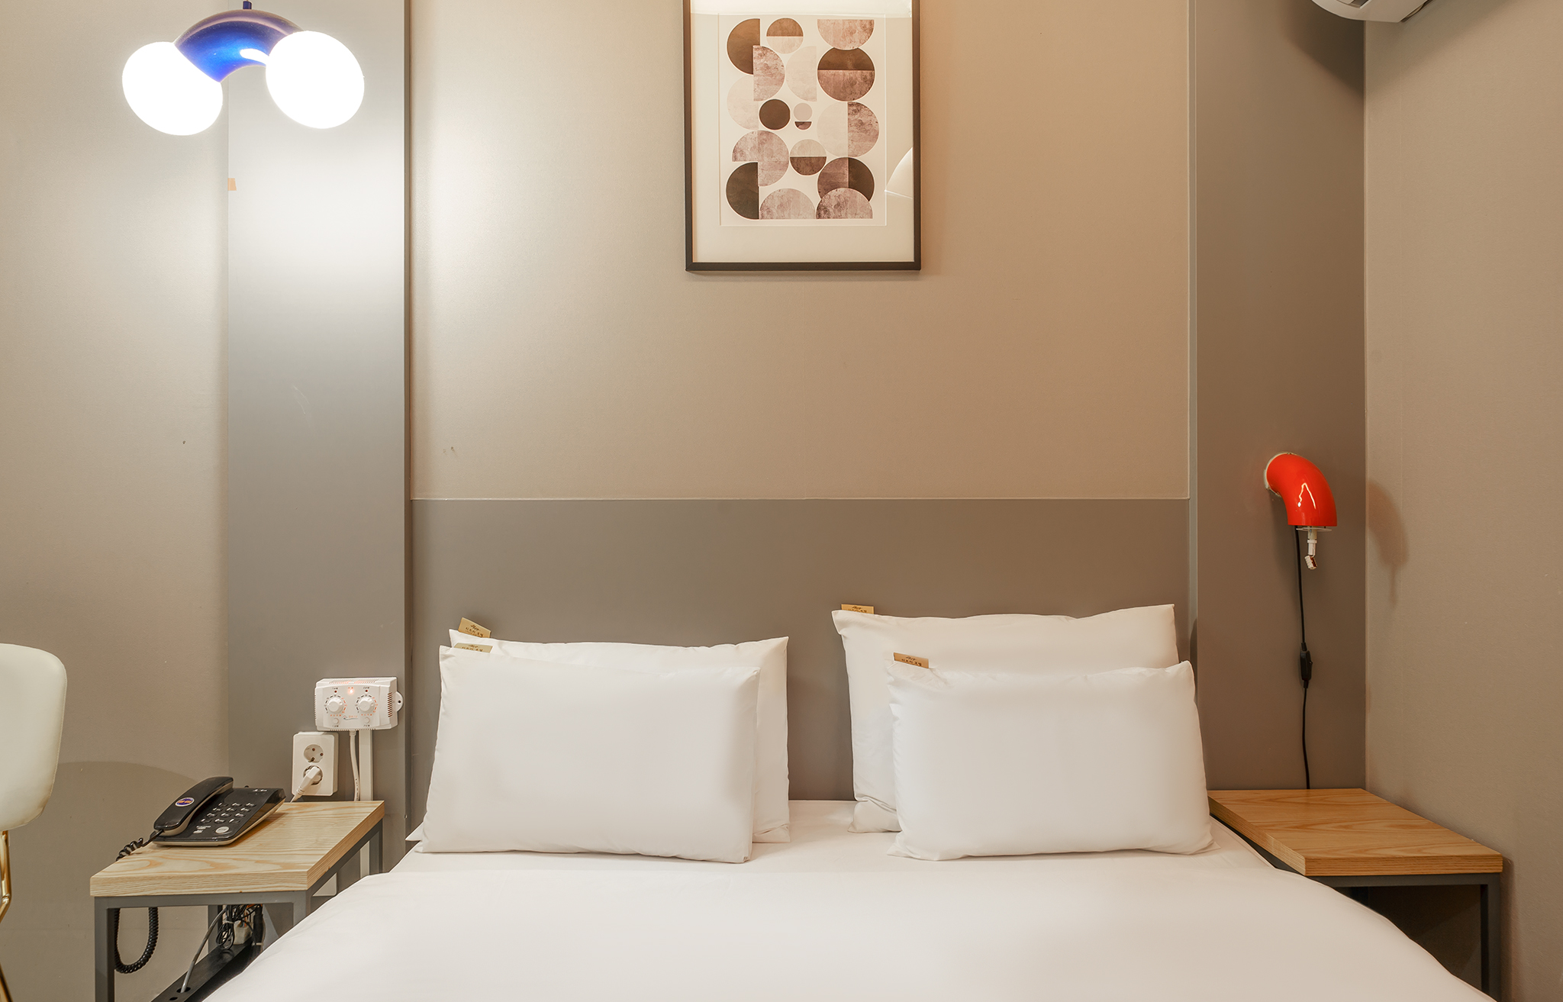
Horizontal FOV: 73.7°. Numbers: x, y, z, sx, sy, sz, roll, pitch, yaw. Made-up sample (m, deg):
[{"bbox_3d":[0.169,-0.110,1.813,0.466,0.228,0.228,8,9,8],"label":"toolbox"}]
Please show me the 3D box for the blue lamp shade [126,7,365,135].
[{"bbox_3d":[-0.916,-0.735,1.773,0.440,0.205,0.150,0,0,15],"label":"blue lamp shade"}]

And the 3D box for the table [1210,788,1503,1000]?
[{"bbox_3d":[1.023,0.810,1.917,0.335,0.450,0.400,0,0,-2],"label":"table"}]

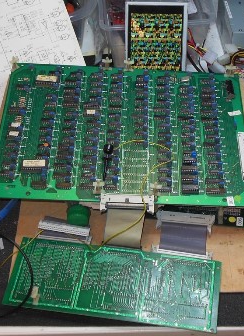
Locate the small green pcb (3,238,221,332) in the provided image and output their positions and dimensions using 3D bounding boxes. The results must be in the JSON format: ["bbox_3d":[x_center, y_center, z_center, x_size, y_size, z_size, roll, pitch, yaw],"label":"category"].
[{"bbox_3d":[-0.011,0.149,0.551,0.269,0.015,0.090,6,59,6],"label":"small green pcb"}]

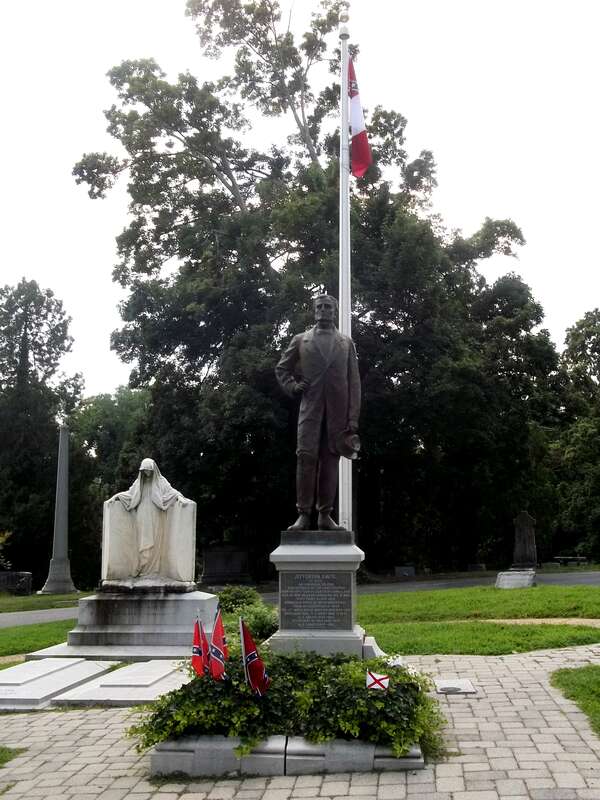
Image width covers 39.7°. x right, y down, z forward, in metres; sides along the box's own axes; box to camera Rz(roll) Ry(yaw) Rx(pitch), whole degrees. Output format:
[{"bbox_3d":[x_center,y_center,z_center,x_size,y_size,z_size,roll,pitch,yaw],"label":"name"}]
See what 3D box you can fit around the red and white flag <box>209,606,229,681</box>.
[{"bbox_3d":[-0.546,1.631,5.572,0.140,0.500,0.130,-1,-8,7],"label":"red and white flag"}]

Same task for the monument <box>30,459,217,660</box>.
[{"bbox_3d":[-1.799,1.736,9.392,1.930,2.140,1.400,-1,-8,6],"label":"monument"}]

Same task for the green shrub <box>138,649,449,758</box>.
[{"bbox_3d":[-0.050,1.958,5.594,1.850,0.470,1.500,-1,-8,7],"label":"green shrub"}]

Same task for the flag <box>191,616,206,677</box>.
[{"bbox_3d":[-0.679,1.650,5.569,0.110,0.400,0.110,-1,-8,7],"label":"flag"}]

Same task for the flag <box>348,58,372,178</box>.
[{"bbox_3d":[0.696,-3.240,9.576,0.280,1.470,0.250,-1,-8,7],"label":"flag"}]

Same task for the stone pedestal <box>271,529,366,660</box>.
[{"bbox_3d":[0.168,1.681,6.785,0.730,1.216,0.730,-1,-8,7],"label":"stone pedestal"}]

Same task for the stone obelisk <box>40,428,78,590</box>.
[{"bbox_3d":[-5.561,2.452,18.844,0.660,3.773,0.660,-1,-8,7],"label":"stone obelisk"}]

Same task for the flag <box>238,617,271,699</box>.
[{"bbox_3d":[-0.285,1.616,5.220,0.190,0.490,0.130,-1,-8,7],"label":"flag"}]

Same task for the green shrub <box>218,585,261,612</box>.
[{"bbox_3d":[-0.875,2.879,12.008,0.580,0.480,0.570,-1,-8,7],"label":"green shrub"}]

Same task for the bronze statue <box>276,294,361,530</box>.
[{"bbox_3d":[0.159,0.087,7.000,0.700,1.998,0.520,-1,-8,5],"label":"bronze statue"}]

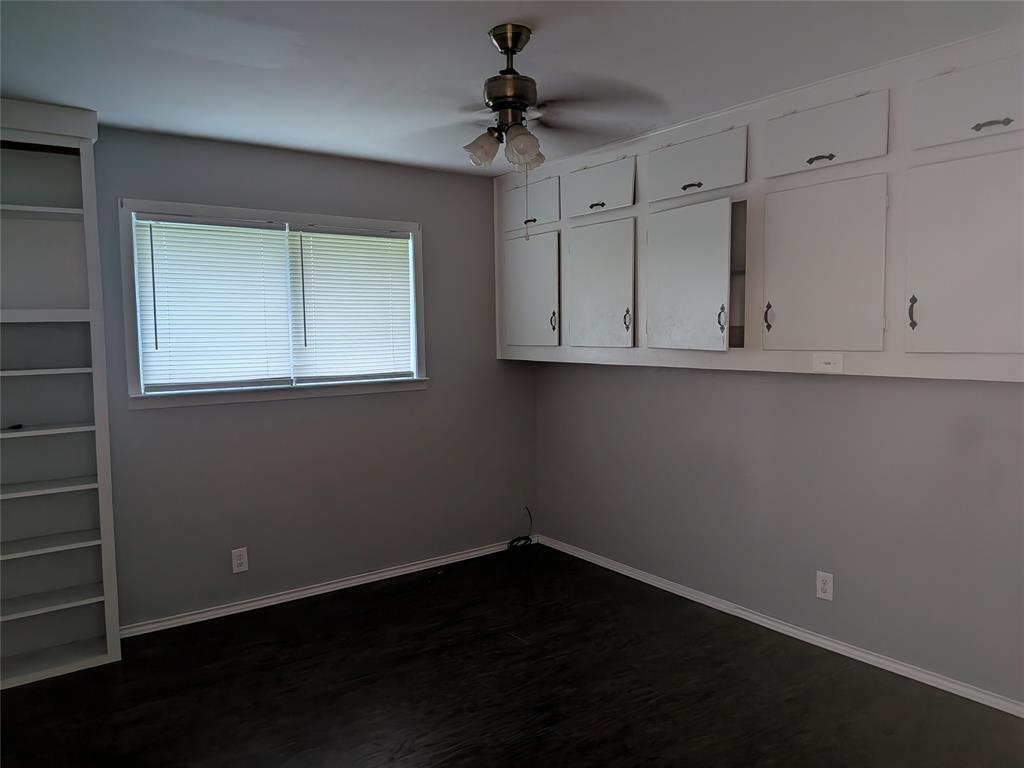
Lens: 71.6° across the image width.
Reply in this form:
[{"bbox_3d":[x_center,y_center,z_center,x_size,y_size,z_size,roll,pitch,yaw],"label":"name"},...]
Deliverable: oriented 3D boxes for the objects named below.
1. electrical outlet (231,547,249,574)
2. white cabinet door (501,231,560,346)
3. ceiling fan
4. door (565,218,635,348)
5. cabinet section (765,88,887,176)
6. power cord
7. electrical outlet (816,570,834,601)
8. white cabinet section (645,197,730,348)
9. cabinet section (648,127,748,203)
[{"bbox_3d":[-1.380,0.899,3.613,0.072,0.118,0.012,-4,6,-34],"label":"electrical outlet"},{"bbox_3d":[0.105,-0.543,4.126,0.025,0.637,0.489,-4,6,-36],"label":"white cabinet door"},{"bbox_3d":[-0.002,-0.890,2.232,1.000,0.415,1.000,-4,6,-38],"label":"ceiling fan"},{"bbox_3d":[0.460,-0.511,3.675,0.025,0.637,0.489,-4,6,-36],"label":"door"},{"bbox_3d":[1.282,-0.938,2.759,0.300,0.227,0.488,-4,5,-37],"label":"cabinet section"},{"bbox_3d":[0.062,0.939,4.540,0.160,0.260,0.120,-4,6,-34],"label":"power cord"},{"bbox_3d":[1.379,0.892,3.132,0.012,0.118,0.072,-4,6,-38],"label":"electrical outlet"},{"bbox_3d":[0.789,-0.477,3.195,0.025,0.637,0.532,-3,5,-28],"label":"white cabinet section"},{"bbox_3d":[0.923,-0.972,3.232,0.300,0.233,0.533,-4,5,-37],"label":"cabinet section"}]

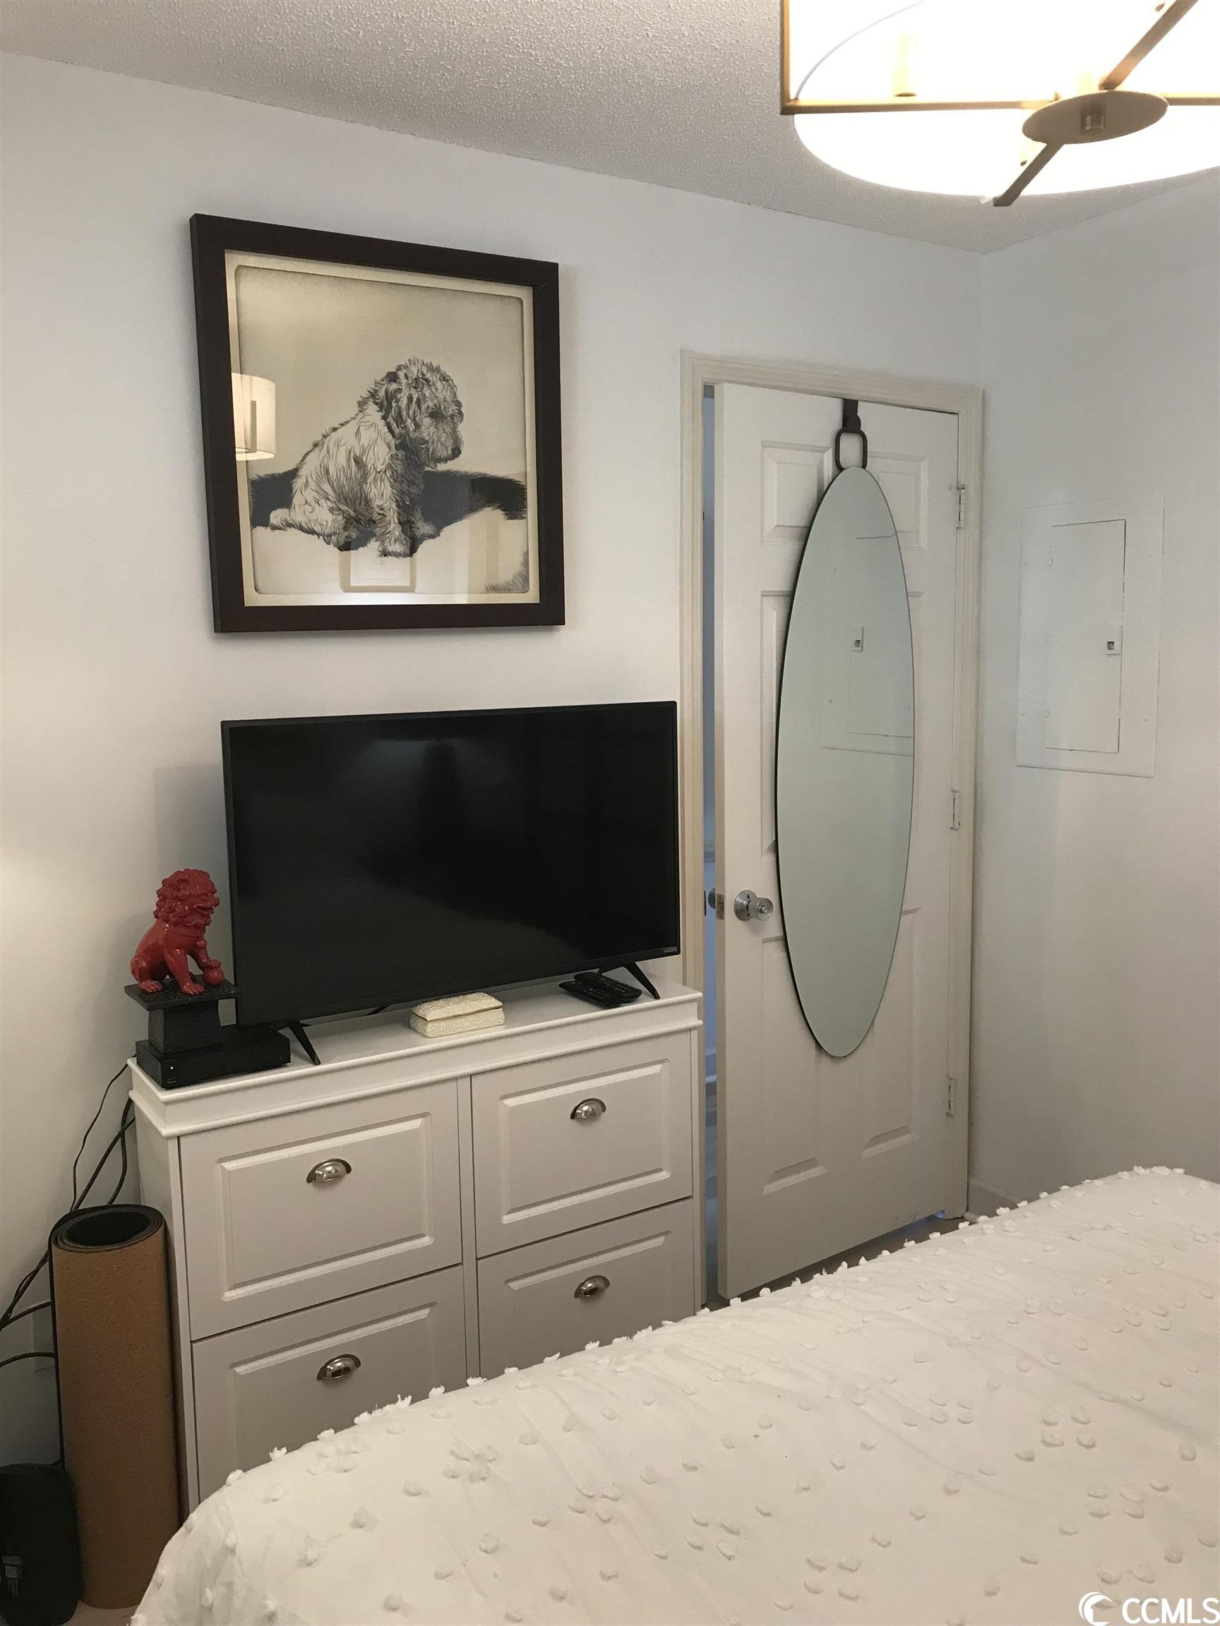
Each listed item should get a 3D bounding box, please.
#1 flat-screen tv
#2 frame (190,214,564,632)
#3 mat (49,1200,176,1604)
[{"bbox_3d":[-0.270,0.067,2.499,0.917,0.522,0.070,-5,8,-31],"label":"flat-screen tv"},{"bbox_3d":[-0.395,-0.684,2.415,0.686,0.686,0.040,-6,11,-32],"label":"frame"},{"bbox_3d":[-0.803,0.969,2.163,0.177,0.603,0.177,-6,9,-32],"label":"mat"}]

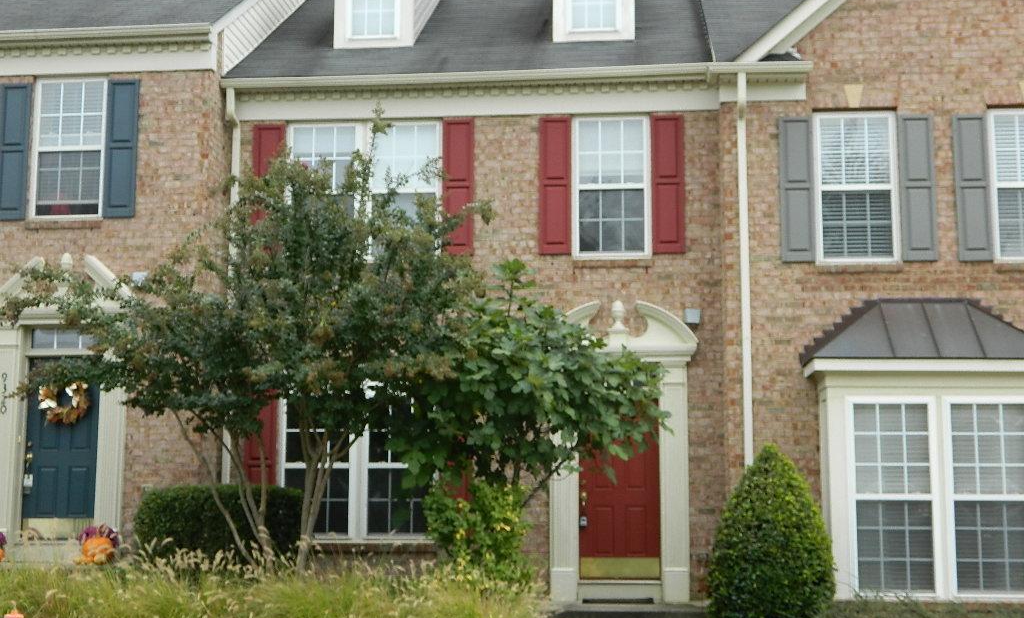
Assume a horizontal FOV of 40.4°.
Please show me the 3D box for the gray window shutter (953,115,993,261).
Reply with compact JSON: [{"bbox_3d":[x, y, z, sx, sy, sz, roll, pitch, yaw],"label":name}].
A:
[{"bbox_3d":[4.958,-1.301,14.953,0.366,1.611,0.040,-1,-9,6],"label":"gray window shutter"}]

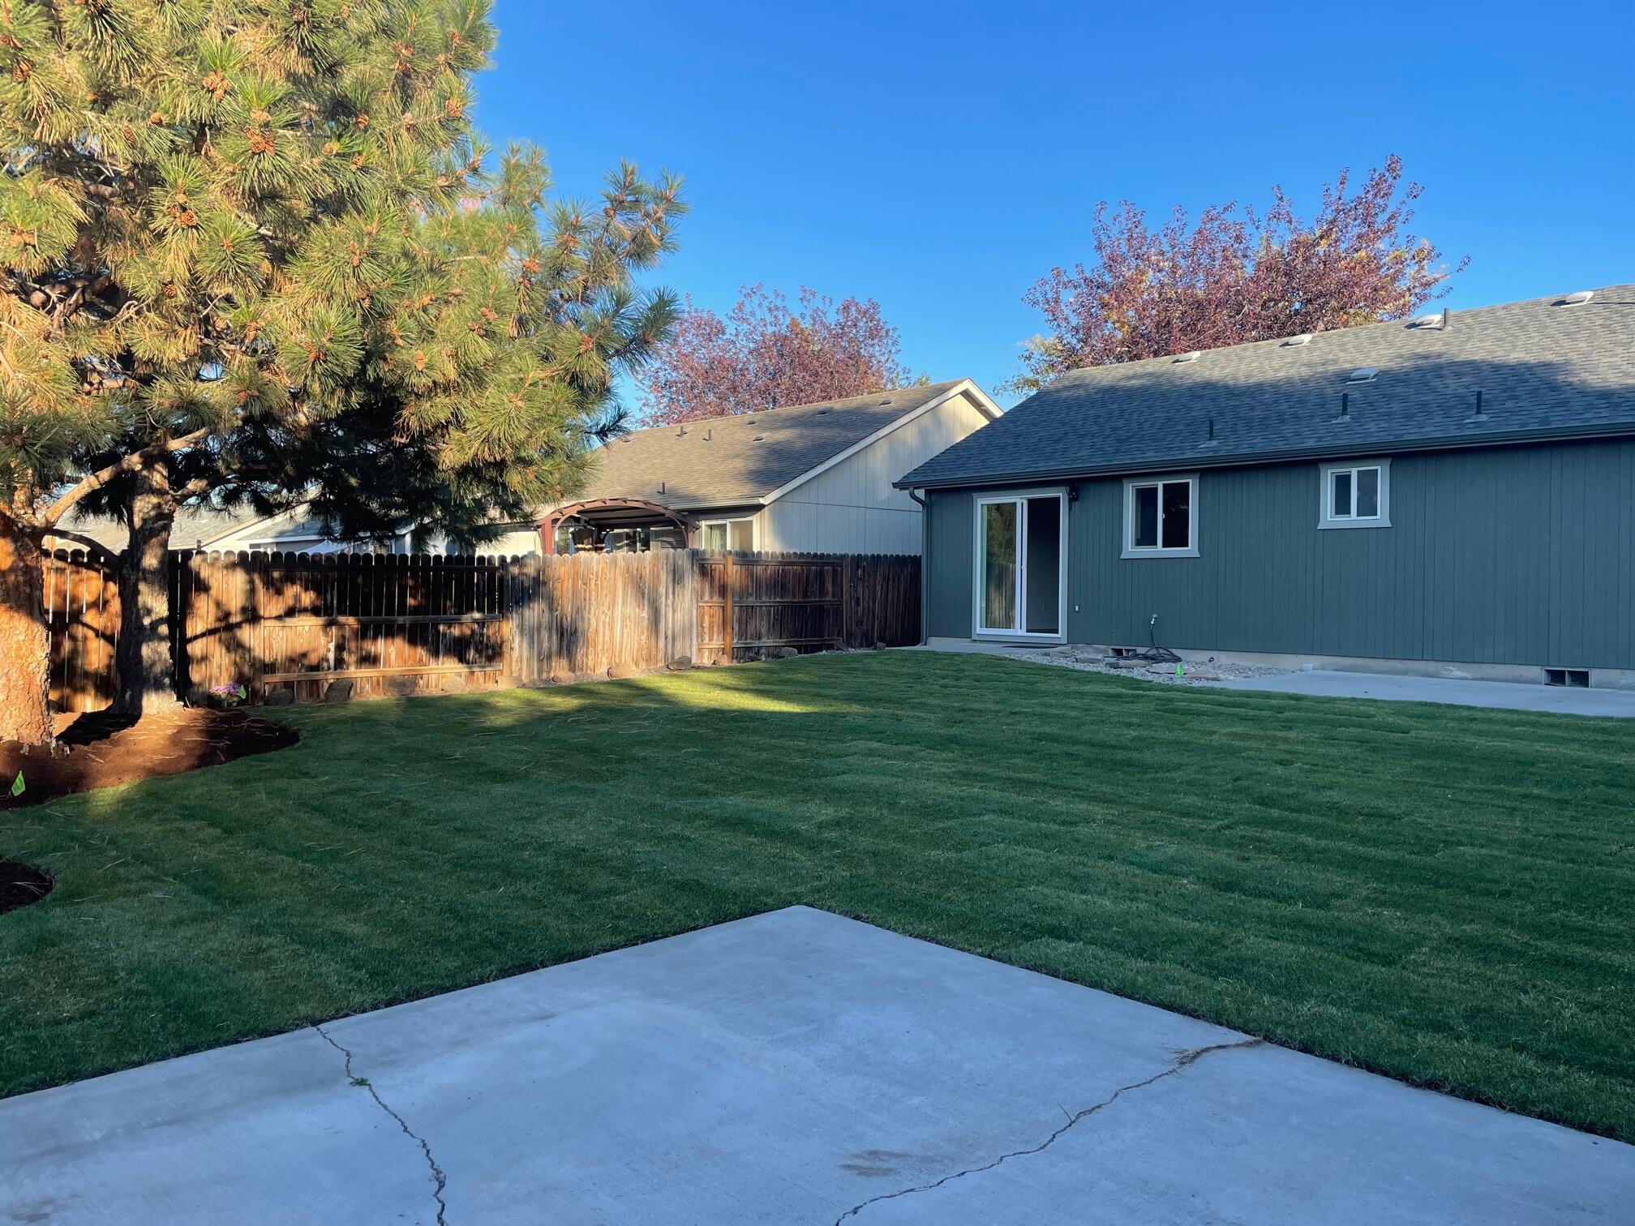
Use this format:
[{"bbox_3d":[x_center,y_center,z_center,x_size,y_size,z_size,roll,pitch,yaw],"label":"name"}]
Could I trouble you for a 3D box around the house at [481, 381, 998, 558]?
[{"bbox_3d":[-0.963,-2.208,29.072,10.677,5.296,11.745,-1,2,-43],"label":"house"}]

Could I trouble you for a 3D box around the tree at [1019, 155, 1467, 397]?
[{"bbox_3d":[10.247,-5.525,30.082,10.926,11.380,10.926,0,1,0],"label":"tree"}]

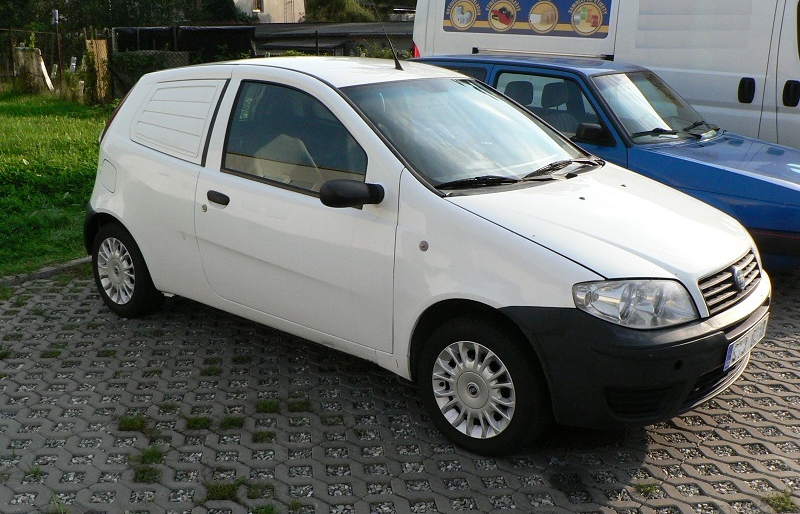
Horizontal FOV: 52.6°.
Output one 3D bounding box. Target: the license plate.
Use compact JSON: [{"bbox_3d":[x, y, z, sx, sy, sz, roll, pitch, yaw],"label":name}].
[{"bbox_3d":[1.365,0.327,3.168,0.018,0.112,0.520,13,19,38],"label":"license plate"}]

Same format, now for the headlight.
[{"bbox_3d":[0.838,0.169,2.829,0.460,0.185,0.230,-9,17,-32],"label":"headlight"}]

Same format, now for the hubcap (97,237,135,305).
[{"bbox_3d":[-1.615,0.083,4.615,0.387,0.387,0.055,13,19,38],"label":"hubcap"}]

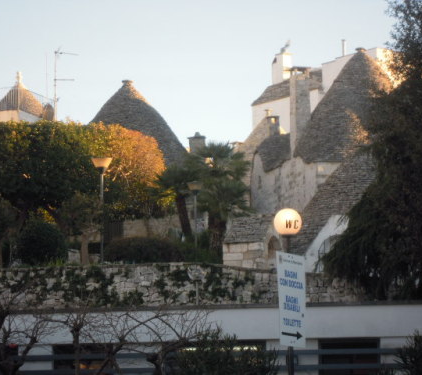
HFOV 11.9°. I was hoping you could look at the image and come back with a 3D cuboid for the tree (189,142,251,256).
[{"bbox_3d":[0.348,0.476,74.000,2.400,4.200,2.400,0,-5,0],"label":"tree"}]

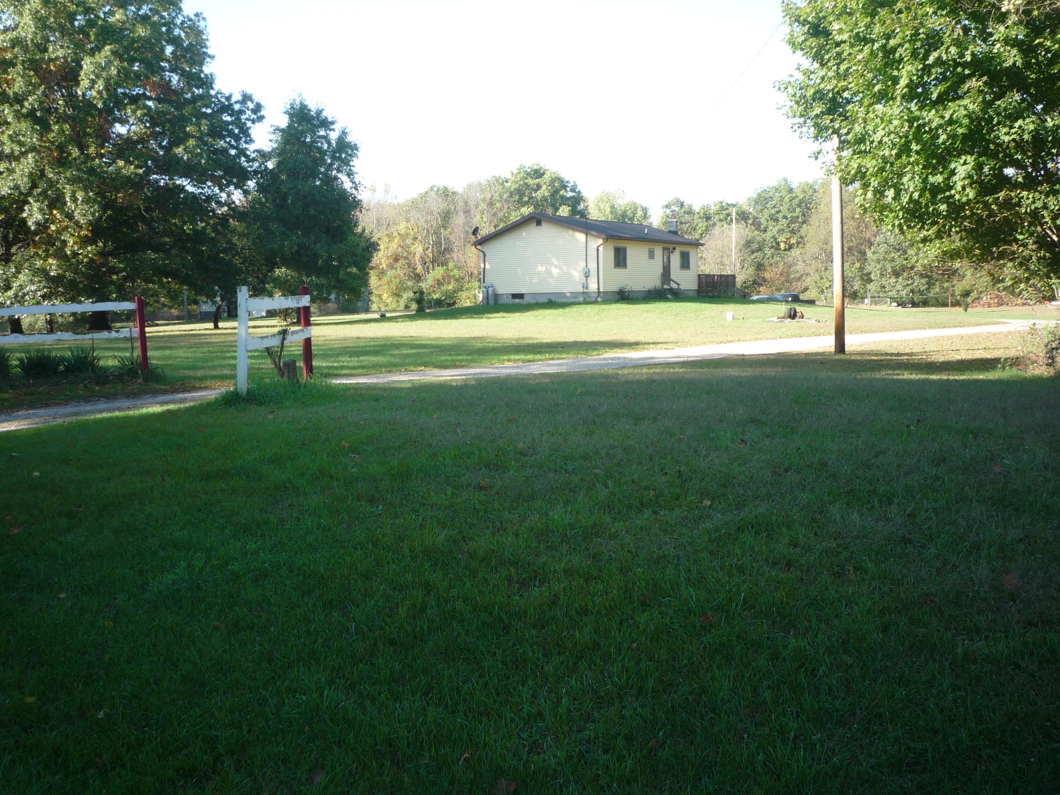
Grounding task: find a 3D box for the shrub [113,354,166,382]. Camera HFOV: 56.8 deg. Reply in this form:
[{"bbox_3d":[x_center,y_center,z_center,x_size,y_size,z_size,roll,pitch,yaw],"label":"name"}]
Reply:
[{"bbox_3d":[-7.531,-0.567,18.900,1.000,0.530,0.950,-4,7,-22],"label":"shrub"}]

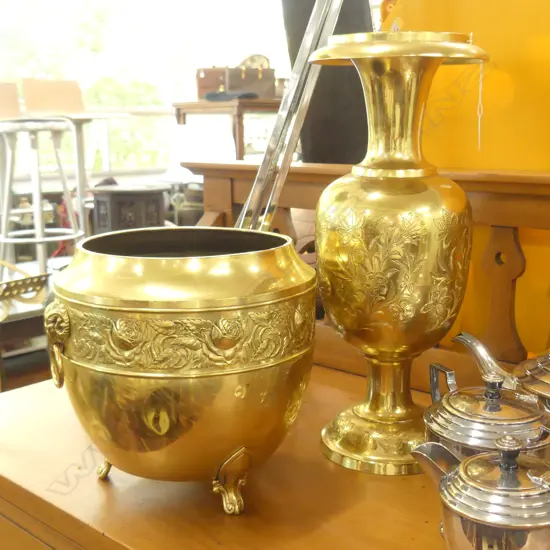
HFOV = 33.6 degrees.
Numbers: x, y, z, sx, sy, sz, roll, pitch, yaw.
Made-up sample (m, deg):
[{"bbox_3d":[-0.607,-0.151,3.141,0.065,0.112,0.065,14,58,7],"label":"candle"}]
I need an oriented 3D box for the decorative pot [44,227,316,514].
[{"bbox_3d":[-0.083,0.085,0.884,0.270,0.242,0.250,0,10,0],"label":"decorative pot"}]

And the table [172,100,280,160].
[{"bbox_3d":[-0.119,-0.713,5.881,0.720,0.790,1.469,-4,11,-20],"label":"table"}]

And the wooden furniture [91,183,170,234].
[{"bbox_3d":[-0.695,-0.216,4.433,0.382,0.420,0.351,-2,10,-9],"label":"wooden furniture"}]

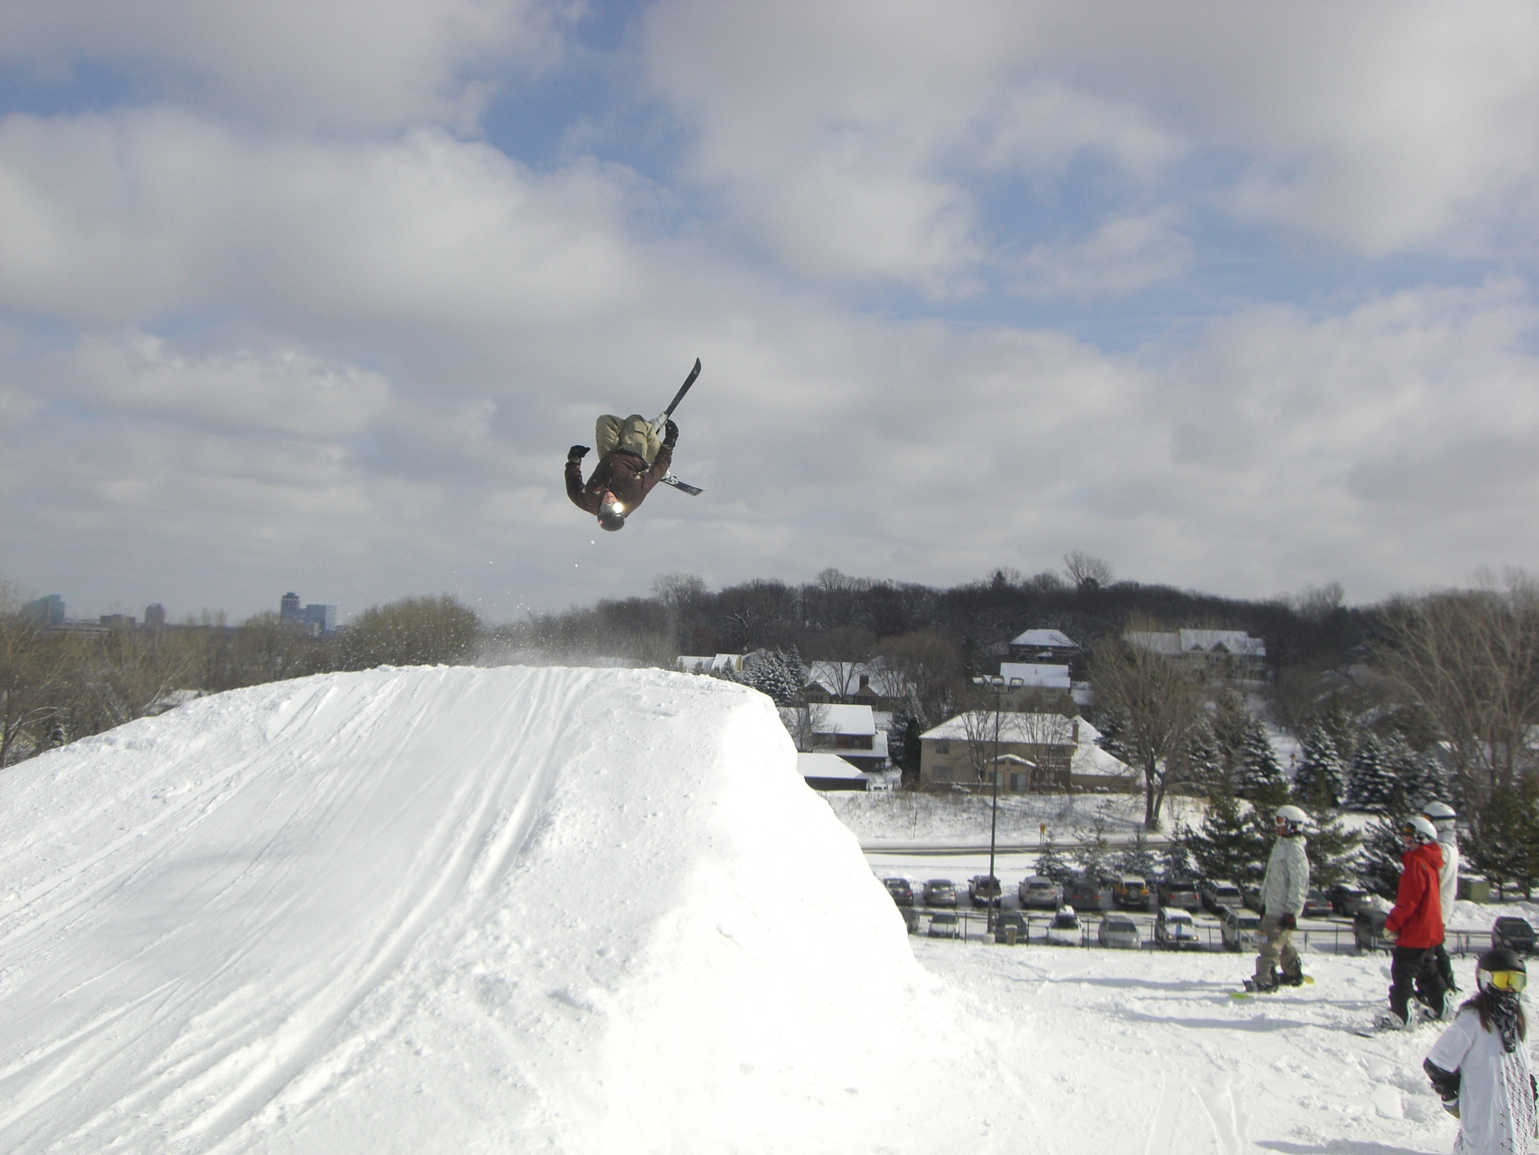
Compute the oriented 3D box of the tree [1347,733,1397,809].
[{"bbox_3d":[58.669,18.842,165.000,4.800,7.800,4.800,1,-2,0],"label":"tree"}]

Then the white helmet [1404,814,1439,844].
[{"bbox_3d":[5.555,2.137,14.400,0.290,0.250,0.230,-4,-2,8],"label":"white helmet"}]

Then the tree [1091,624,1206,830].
[{"bbox_3d":[31.797,12.291,140.703,9.600,17.300,9.200,1,-2,0],"label":"tree"}]

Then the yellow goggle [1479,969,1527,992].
[{"bbox_3d":[3.609,1.976,8.300,0.190,0.110,0.150,2,-2,-3],"label":"yellow goggle"}]

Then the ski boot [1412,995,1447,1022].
[{"bbox_3d":[5.293,3.451,13.550,0.300,0.250,0.130,1,-2,15],"label":"ski boot"}]

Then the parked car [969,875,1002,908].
[{"bbox_3d":[13.744,19.754,107.800,1.850,1.690,5.200,1,-2,4],"label":"parked car"}]

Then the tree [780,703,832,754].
[{"bbox_3d":[4.039,18.117,198.000,6.200,7.200,6.000,1,-2,0],"label":"tree"}]

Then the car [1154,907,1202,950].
[{"bbox_3d":[20.914,17.869,86.812,1.820,1.680,4.500,1,-2,5],"label":"car"}]

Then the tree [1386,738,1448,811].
[{"bbox_3d":[69.368,21.061,181.000,6.700,7.730,6.700,2,-2,0],"label":"tree"}]

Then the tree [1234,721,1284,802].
[{"bbox_3d":[45.935,17.148,158.000,4.700,8.000,4.700,2,-2,17],"label":"tree"}]

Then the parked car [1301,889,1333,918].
[{"bbox_3d":[33.897,20.215,106.300,1.780,1.450,4.700,1,-2,4],"label":"parked car"}]

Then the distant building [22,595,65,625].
[{"bbox_3d":[-1117.338,55.756,2600.000,43.000,57.000,48.000,1,-2,4],"label":"distant building"}]

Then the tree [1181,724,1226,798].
[{"bbox_3d":[47.596,20.210,185.000,5.270,8.430,5.270,2,-2,0],"label":"tree"}]

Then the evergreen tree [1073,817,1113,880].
[{"bbox_3d":[21.171,17.893,111.000,2.920,4.420,2.920,2,-2,0],"label":"evergreen tree"}]

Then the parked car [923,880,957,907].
[{"bbox_3d":[9.975,18.584,100.850,1.840,1.470,4.650,2,-2,-3],"label":"parked car"}]

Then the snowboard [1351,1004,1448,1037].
[{"bbox_3d":[5.303,3.597,13.936,1.500,0.200,0.290,3,-3,-34],"label":"snowboard"}]

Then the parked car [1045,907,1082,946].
[{"bbox_3d":[16.329,19.310,94.000,1.750,1.480,4.500,1,-2,4],"label":"parked car"}]

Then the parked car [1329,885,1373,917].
[{"bbox_3d":[33.940,18.756,99.011,1.800,1.470,4.700,1,-2,7],"label":"parked car"}]

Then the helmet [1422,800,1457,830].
[{"bbox_3d":[5.793,2.052,14.600,0.290,0.250,0.230,0,-2,26],"label":"helmet"}]

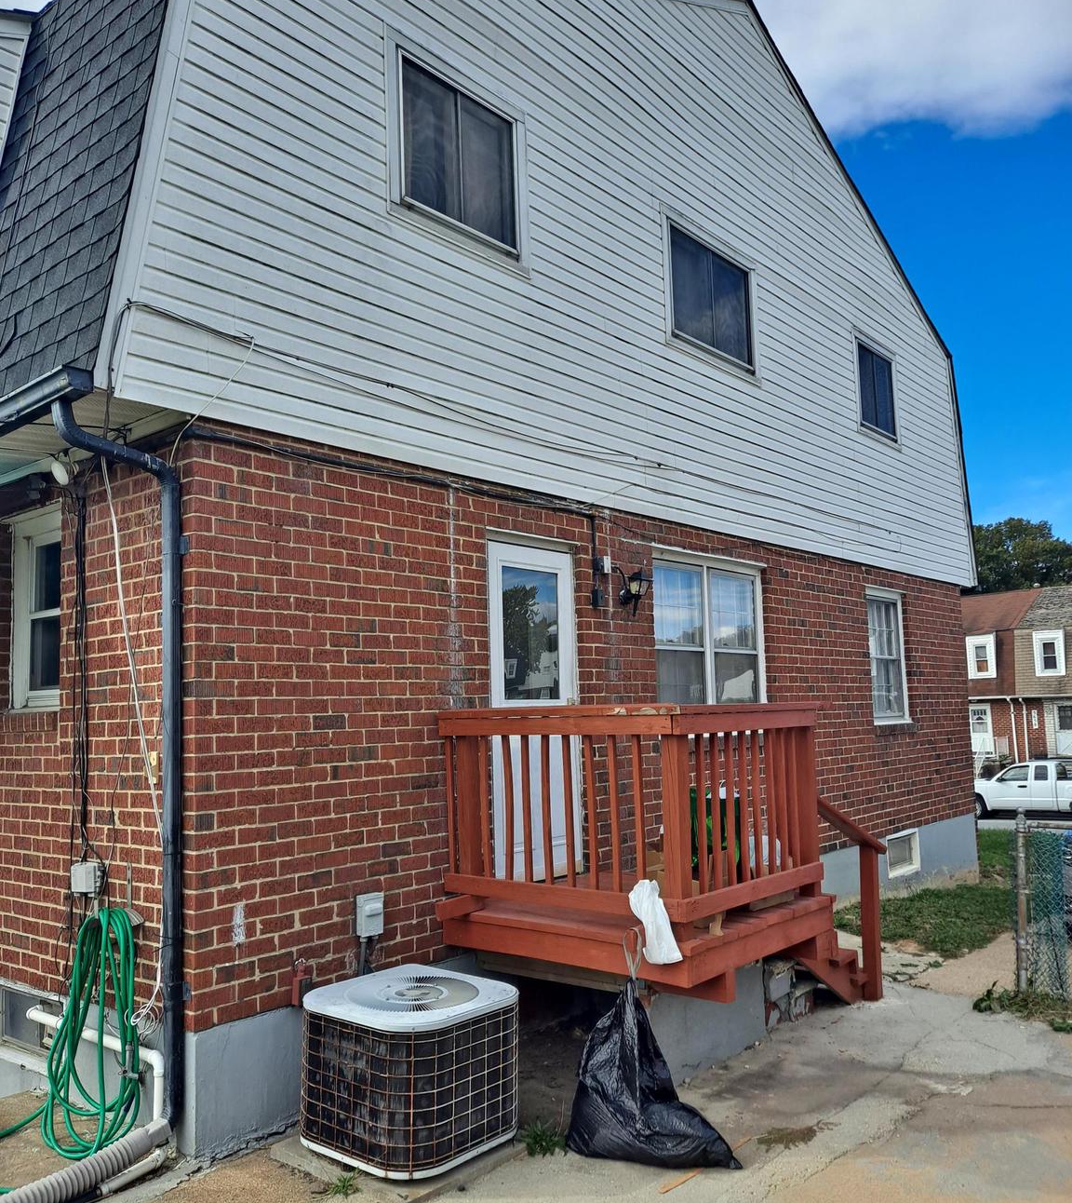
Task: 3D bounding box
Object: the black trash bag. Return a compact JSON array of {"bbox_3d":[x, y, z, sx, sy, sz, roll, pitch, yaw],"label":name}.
[{"bbox_3d":[0.492,1.962,4.331,0.670,0.600,0.470,-7,-8,40],"label":"black trash bag"}]

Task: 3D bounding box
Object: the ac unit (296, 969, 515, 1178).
[{"bbox_3d":[-0.529,1.955,4.390,0.756,0.573,0.756,-7,-8,40],"label":"ac unit"}]

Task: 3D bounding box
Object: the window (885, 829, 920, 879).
[{"bbox_3d":[3.666,2.525,10.378,0.120,0.425,0.880,-7,-8,40],"label":"window"}]

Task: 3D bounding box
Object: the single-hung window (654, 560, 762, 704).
[{"bbox_3d":[1.360,0.386,8.037,0.110,1.310,1.710,-7,-8,40],"label":"single-hung window"}]

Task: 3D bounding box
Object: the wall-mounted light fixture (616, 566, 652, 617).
[{"bbox_3d":[0.670,-0.062,6.978,0.220,0.339,0.170,-7,-8,40],"label":"wall-mounted light fixture"}]

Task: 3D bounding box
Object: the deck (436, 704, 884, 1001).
[{"bbox_3d":[0.892,1.493,5.963,1.560,1.785,2.550,-7,-8,40],"label":"deck"}]

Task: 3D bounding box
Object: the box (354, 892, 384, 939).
[{"bbox_3d":[-0.815,1.536,5.080,0.080,0.205,0.135,-7,-8,40],"label":"box"}]

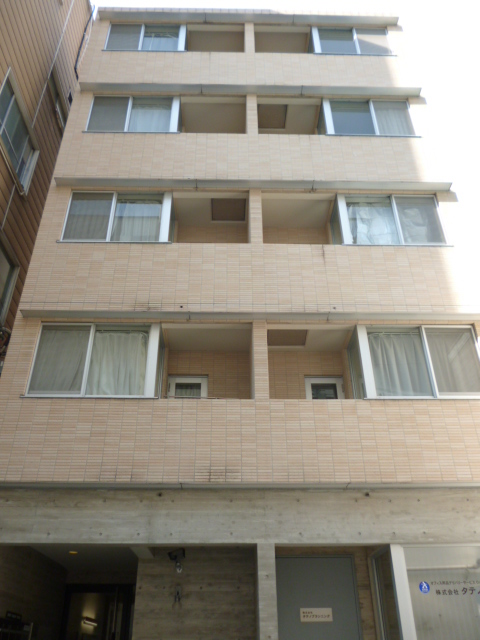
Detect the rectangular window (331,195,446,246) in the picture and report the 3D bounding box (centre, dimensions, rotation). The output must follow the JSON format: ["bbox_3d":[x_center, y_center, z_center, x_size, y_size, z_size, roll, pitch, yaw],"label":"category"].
[{"bbox_3d":[2.656,-1.757,9.125,1.770,1.181,0.120,0,-32,-1],"label":"rectangular window"}]

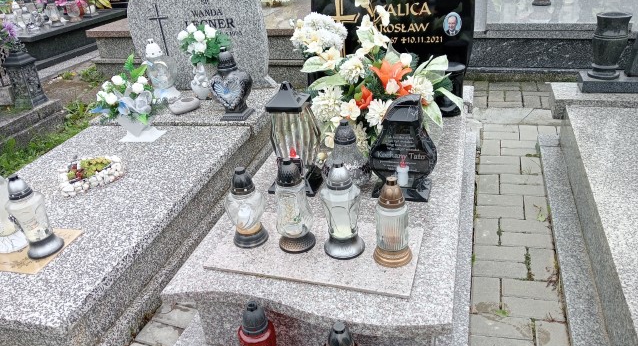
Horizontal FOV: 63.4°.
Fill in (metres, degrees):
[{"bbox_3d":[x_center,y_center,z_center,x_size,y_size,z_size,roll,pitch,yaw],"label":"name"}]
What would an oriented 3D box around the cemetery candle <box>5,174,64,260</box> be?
[{"bbox_3d":[-0.990,0.139,1.780,0.124,0.288,0.124,1,28,17],"label":"cemetery candle"}]

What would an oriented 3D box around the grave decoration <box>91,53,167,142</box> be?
[{"bbox_3d":[-1.000,-0.392,2.681,0.320,0.418,0.254,1,28,17],"label":"grave decoration"}]

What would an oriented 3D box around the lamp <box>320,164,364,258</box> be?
[{"bbox_3d":[0.071,0.110,1.618,0.135,0.299,0.135,-5,28,2],"label":"lamp"}]

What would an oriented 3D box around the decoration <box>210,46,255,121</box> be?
[{"bbox_3d":[-0.459,-0.479,2.739,0.222,0.370,0.155,3,29,17],"label":"decoration"}]

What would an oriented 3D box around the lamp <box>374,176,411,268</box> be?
[{"bbox_3d":[0.221,0.140,1.562,0.123,0.270,0.123,3,29,17],"label":"lamp"}]

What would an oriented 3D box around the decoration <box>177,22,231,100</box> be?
[{"bbox_3d":[-0.726,-0.681,3.147,0.282,0.444,0.235,1,28,17],"label":"decoration"}]

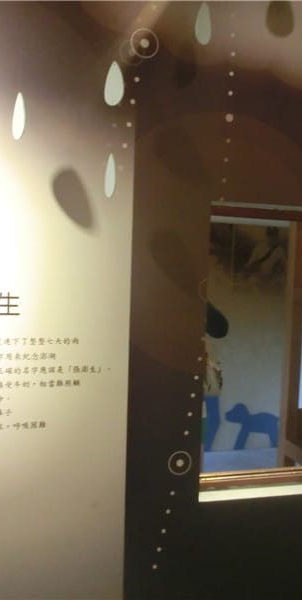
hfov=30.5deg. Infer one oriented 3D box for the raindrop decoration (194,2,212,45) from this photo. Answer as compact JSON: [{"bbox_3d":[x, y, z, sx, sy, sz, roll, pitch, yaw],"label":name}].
[{"bbox_3d":[0.148,-0.762,1.532,0.073,0.116,0.006,-1,5,-38],"label":"raindrop decoration"}]

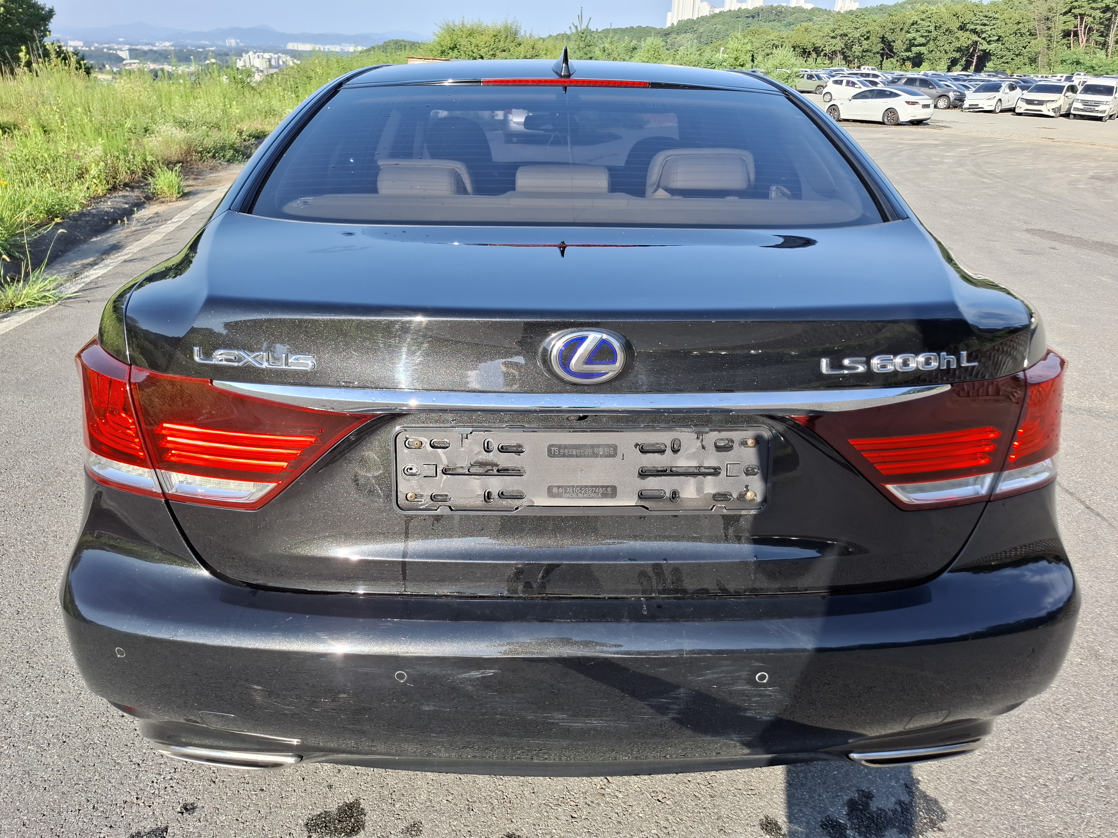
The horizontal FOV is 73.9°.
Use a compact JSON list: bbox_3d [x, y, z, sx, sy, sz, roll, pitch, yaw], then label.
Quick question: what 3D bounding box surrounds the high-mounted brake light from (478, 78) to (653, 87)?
[{"bbox_3d":[0.018,-0.859,1.900,0.435,0.025,0.040,0,24,-1],"label":"high-mounted brake light"}]

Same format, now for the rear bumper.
[{"bbox_3d":[0.028,0.299,1.367,1.830,0.440,0.600,0,24,-1],"label":"rear bumper"}]

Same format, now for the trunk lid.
[{"bbox_3d":[0.032,-0.077,1.266,1.400,0.470,0.650,0,24,-1],"label":"trunk lid"}]

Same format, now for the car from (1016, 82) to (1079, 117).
[{"bbox_3d":[27.624,-18.028,41.823,1.970,1.740,5.100,23,33,39],"label":"car"}]

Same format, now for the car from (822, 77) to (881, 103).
[{"bbox_3d":[20.204,-22.521,50.728,1.780,1.580,4.200,-15,29,-29],"label":"car"}]

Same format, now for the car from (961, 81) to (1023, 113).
[{"bbox_3d":[25.955,-19.211,44.346,4.750,1.620,1.920,-21,33,-38],"label":"car"}]

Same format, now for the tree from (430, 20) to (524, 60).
[{"bbox_3d":[-3.457,-14.755,31.759,3.900,3.980,3.600,1,25,0],"label":"tree"}]

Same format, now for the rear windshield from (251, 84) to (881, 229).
[{"bbox_3d":[0.029,-0.617,1.624,1.260,0.140,0.700,0,47,-1],"label":"rear windshield"}]

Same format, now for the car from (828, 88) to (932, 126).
[{"bbox_3d":[14.398,-14.165,33.546,1.870,1.440,4.690,-14,29,-29],"label":"car"}]

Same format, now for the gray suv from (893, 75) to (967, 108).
[{"bbox_3d":[23.609,-21.060,47.916,4.700,1.740,1.920,16,29,30],"label":"gray suv"}]

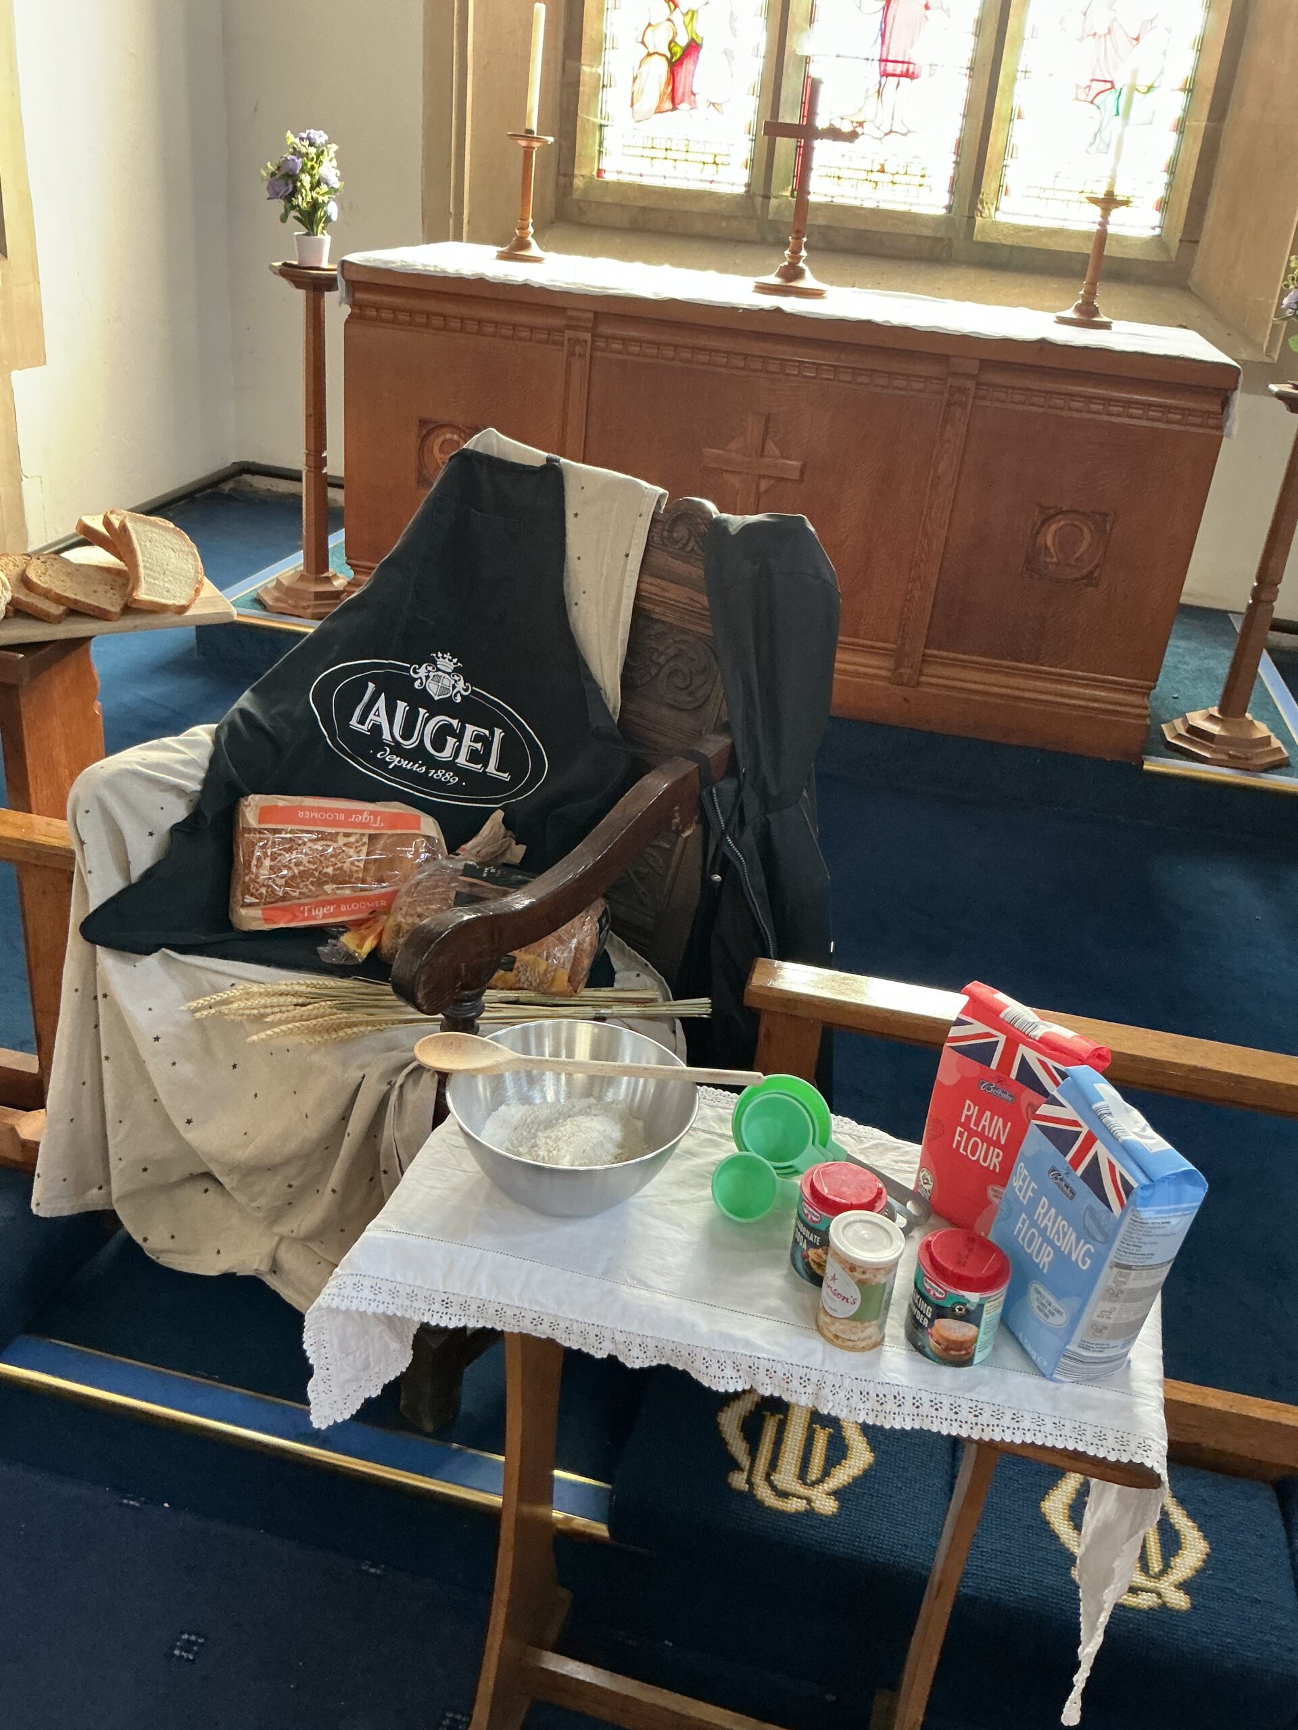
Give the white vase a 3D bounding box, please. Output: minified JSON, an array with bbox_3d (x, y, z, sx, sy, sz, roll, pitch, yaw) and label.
[{"bbox_3d":[-0.896,-1.637,3.864,0.100,0.084,0.100,10,27,9],"label":"white vase"}]

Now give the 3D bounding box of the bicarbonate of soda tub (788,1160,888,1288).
[{"bbox_3d":[0.161,0.305,1.228,0.069,0.080,0.069,5,27,-2],"label":"bicarbonate of soda tub"}]

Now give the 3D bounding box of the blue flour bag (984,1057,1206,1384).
[{"bbox_3d":[0.344,0.287,1.153,0.075,0.205,0.113,-6,32,-24],"label":"blue flour bag"}]

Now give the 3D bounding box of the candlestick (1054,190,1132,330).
[{"bbox_3d":[1.146,-1.544,3.701,0.147,0.317,0.147,10,27,9],"label":"candlestick"}]

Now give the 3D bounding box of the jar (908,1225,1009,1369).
[{"bbox_3d":[0.247,0.347,1.161,0.069,0.081,0.069,5,27,-2],"label":"jar"}]

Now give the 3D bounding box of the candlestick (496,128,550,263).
[{"bbox_3d":[-0.336,-1.821,3.956,0.133,0.311,0.133,5,27,-2],"label":"candlestick"}]

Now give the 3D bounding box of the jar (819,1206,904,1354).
[{"bbox_3d":[0.168,0.334,1.163,0.059,0.096,0.059,5,27,-2],"label":"jar"}]

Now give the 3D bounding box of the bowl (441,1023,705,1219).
[{"bbox_3d":[-0.070,0.239,1.300,0.222,0.096,0.222,5,27,-2],"label":"bowl"}]

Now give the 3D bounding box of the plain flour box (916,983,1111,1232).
[{"bbox_3d":[0.321,0.226,1.276,0.119,0.213,0.076,27,34,35],"label":"plain flour box"}]

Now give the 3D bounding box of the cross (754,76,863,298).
[{"bbox_3d":[0.398,-1.733,3.720,0.240,0.505,0.170,10,27,9],"label":"cross"}]

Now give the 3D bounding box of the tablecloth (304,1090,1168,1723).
[{"bbox_3d":[0.086,0.469,1.361,0.679,0.354,0.361,11,28,10],"label":"tablecloth"}]

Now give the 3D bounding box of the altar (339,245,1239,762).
[{"bbox_3d":[0.326,-1.031,3.950,2.144,0.961,0.770,10,27,8],"label":"altar"}]

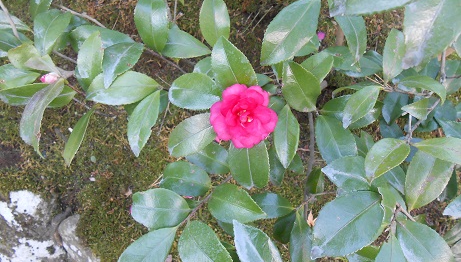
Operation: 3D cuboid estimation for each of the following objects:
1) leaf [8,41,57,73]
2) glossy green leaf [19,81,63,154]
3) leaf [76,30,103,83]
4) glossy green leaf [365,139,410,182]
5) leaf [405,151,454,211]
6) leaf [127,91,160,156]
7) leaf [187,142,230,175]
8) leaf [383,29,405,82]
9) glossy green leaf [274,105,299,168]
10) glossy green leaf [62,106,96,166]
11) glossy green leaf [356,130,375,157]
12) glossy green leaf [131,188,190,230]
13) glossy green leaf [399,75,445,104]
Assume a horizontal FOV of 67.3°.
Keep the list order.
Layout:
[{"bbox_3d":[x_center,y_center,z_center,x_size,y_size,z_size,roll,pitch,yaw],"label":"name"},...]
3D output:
[{"bbox_3d":[-0.243,-0.088,0.425,0.074,0.013,0.032,26,57,8],"label":"leaf"},{"bbox_3d":[-0.225,-0.017,0.415,0.034,0.018,0.093,21,96,23],"label":"glossy green leaf"},{"bbox_3d":[-0.181,-0.094,0.445,0.033,0.012,0.074,13,98,-17],"label":"leaf"},{"bbox_3d":[0.159,0.030,0.350,0.057,0.012,0.034,-44,69,0],"label":"glossy green leaf"},{"bbox_3d":[0.228,0.057,0.398,0.046,0.012,0.083,28,93,-9],"label":"leaf"},{"bbox_3d":[-0.111,-0.009,0.440,0.036,0.013,0.087,21,96,12],"label":"leaf"},{"bbox_3d":[-0.022,0.035,0.443,0.068,0.012,0.043,29,78,13],"label":"leaf"},{"bbox_3d":[0.199,-0.092,0.420,0.031,0.011,0.064,9,90,19],"label":"leaf"},{"bbox_3d":[0.061,0.006,0.380,0.028,0.012,0.070,0,98,6],"label":"glossy green leaf"},{"bbox_3d":[-0.195,0.008,0.450,0.028,0.010,0.089,40,107,40],"label":"glossy green leaf"},{"bbox_3d":[0.183,0.027,0.460,0.030,0.012,0.056,-15,79,13],"label":"glossy green leaf"},{"bbox_3d":[-0.079,0.088,0.390,0.070,0.010,0.049,0,73,8],"label":"glossy green leaf"},{"bbox_3d":[0.229,-0.052,0.415,0.068,0.018,0.034,22,40,-9],"label":"glossy green leaf"}]

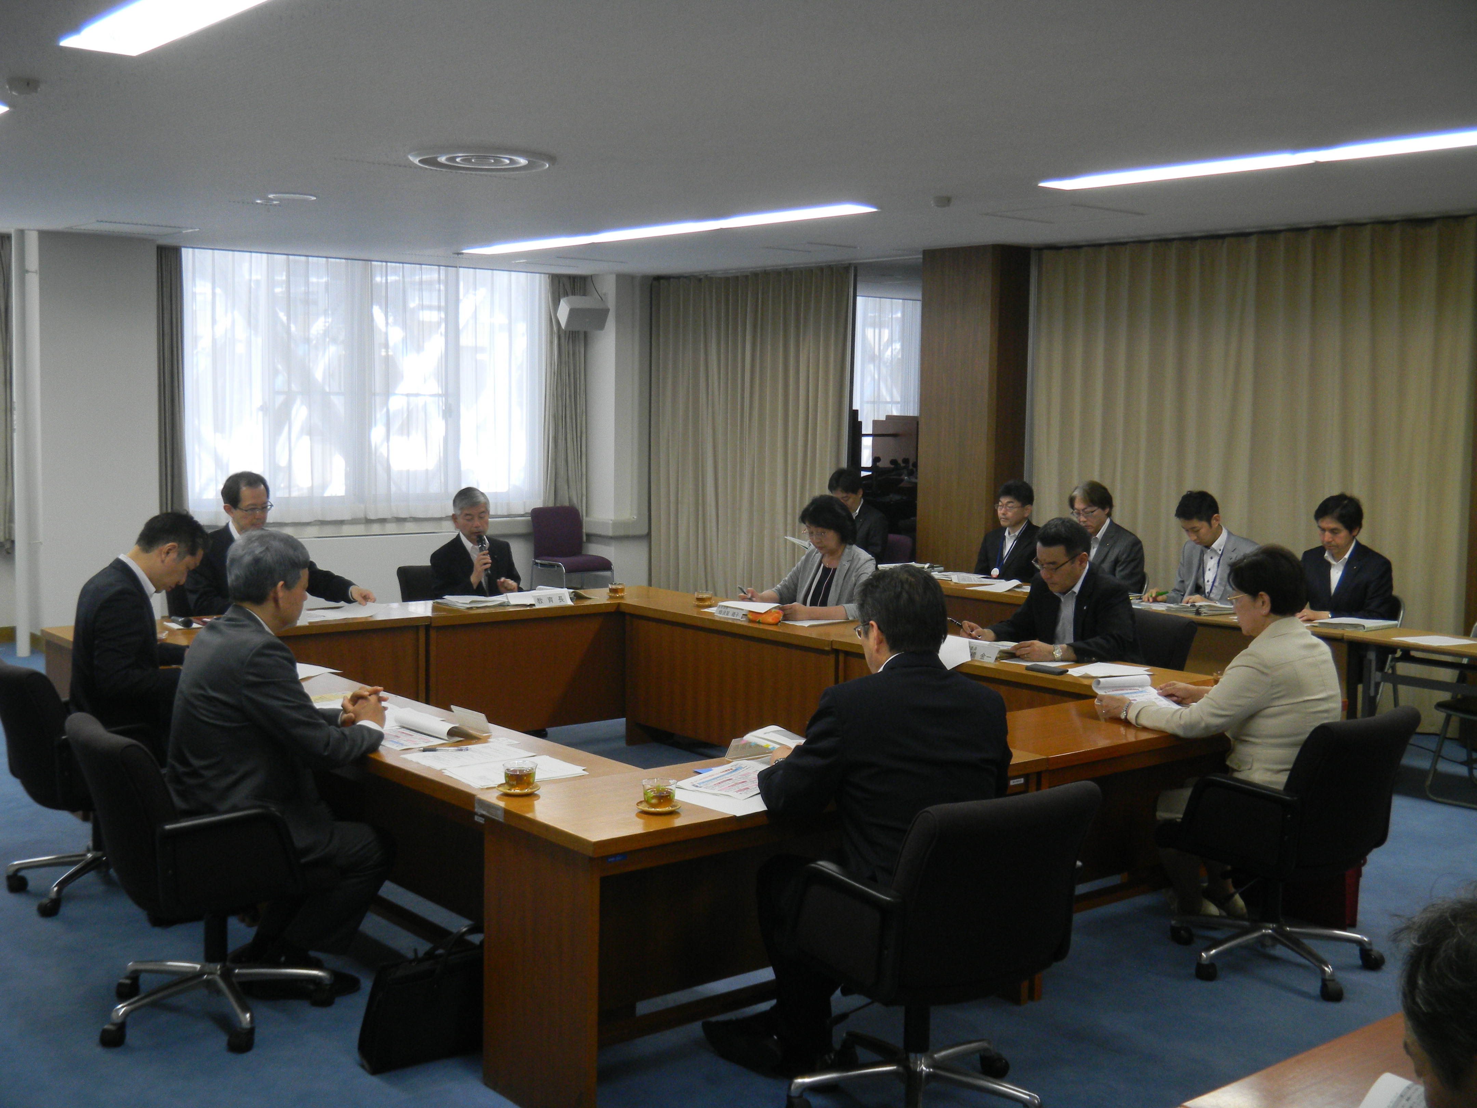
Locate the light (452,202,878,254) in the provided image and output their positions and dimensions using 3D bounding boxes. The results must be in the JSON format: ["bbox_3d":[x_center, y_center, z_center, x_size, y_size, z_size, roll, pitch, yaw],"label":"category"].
[{"bbox_3d":[-0.621,-2.033,10.296,0.280,0.080,4.100,-3,7,-40],"label":"light"}]

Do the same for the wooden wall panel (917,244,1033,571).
[{"bbox_3d":[1.624,-0.663,10.977,0.500,2.761,0.660,-3,7,-40],"label":"wooden wall panel"}]

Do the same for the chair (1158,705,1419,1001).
[{"bbox_3d":[1.661,0.860,4.948,0.600,0.830,0.640,-2,6,-34],"label":"chair"}]

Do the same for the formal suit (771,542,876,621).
[{"bbox_3d":[0.439,0.235,7.830,0.520,0.600,0.460,6,7,41],"label":"formal suit"}]

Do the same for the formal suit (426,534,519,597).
[{"bbox_3d":[-1.323,0.177,8.285,0.540,0.580,0.440,-3,7,-38],"label":"formal suit"}]

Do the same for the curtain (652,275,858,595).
[{"bbox_3d":[0.096,-0.870,13.066,0.180,2.730,2.500,-3,7,-40],"label":"curtain"}]

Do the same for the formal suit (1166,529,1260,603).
[{"bbox_3d":[2.550,0.193,8.639,0.450,0.600,0.520,-3,7,-40],"label":"formal suit"}]

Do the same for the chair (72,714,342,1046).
[{"bbox_3d":[-1.449,0.849,4.389,0.640,0.830,0.600,-4,7,-42],"label":"chair"}]

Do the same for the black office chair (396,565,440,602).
[{"bbox_3d":[-1.425,0.486,8.350,0.600,0.830,0.620,-3,7,-40],"label":"black office chair"}]

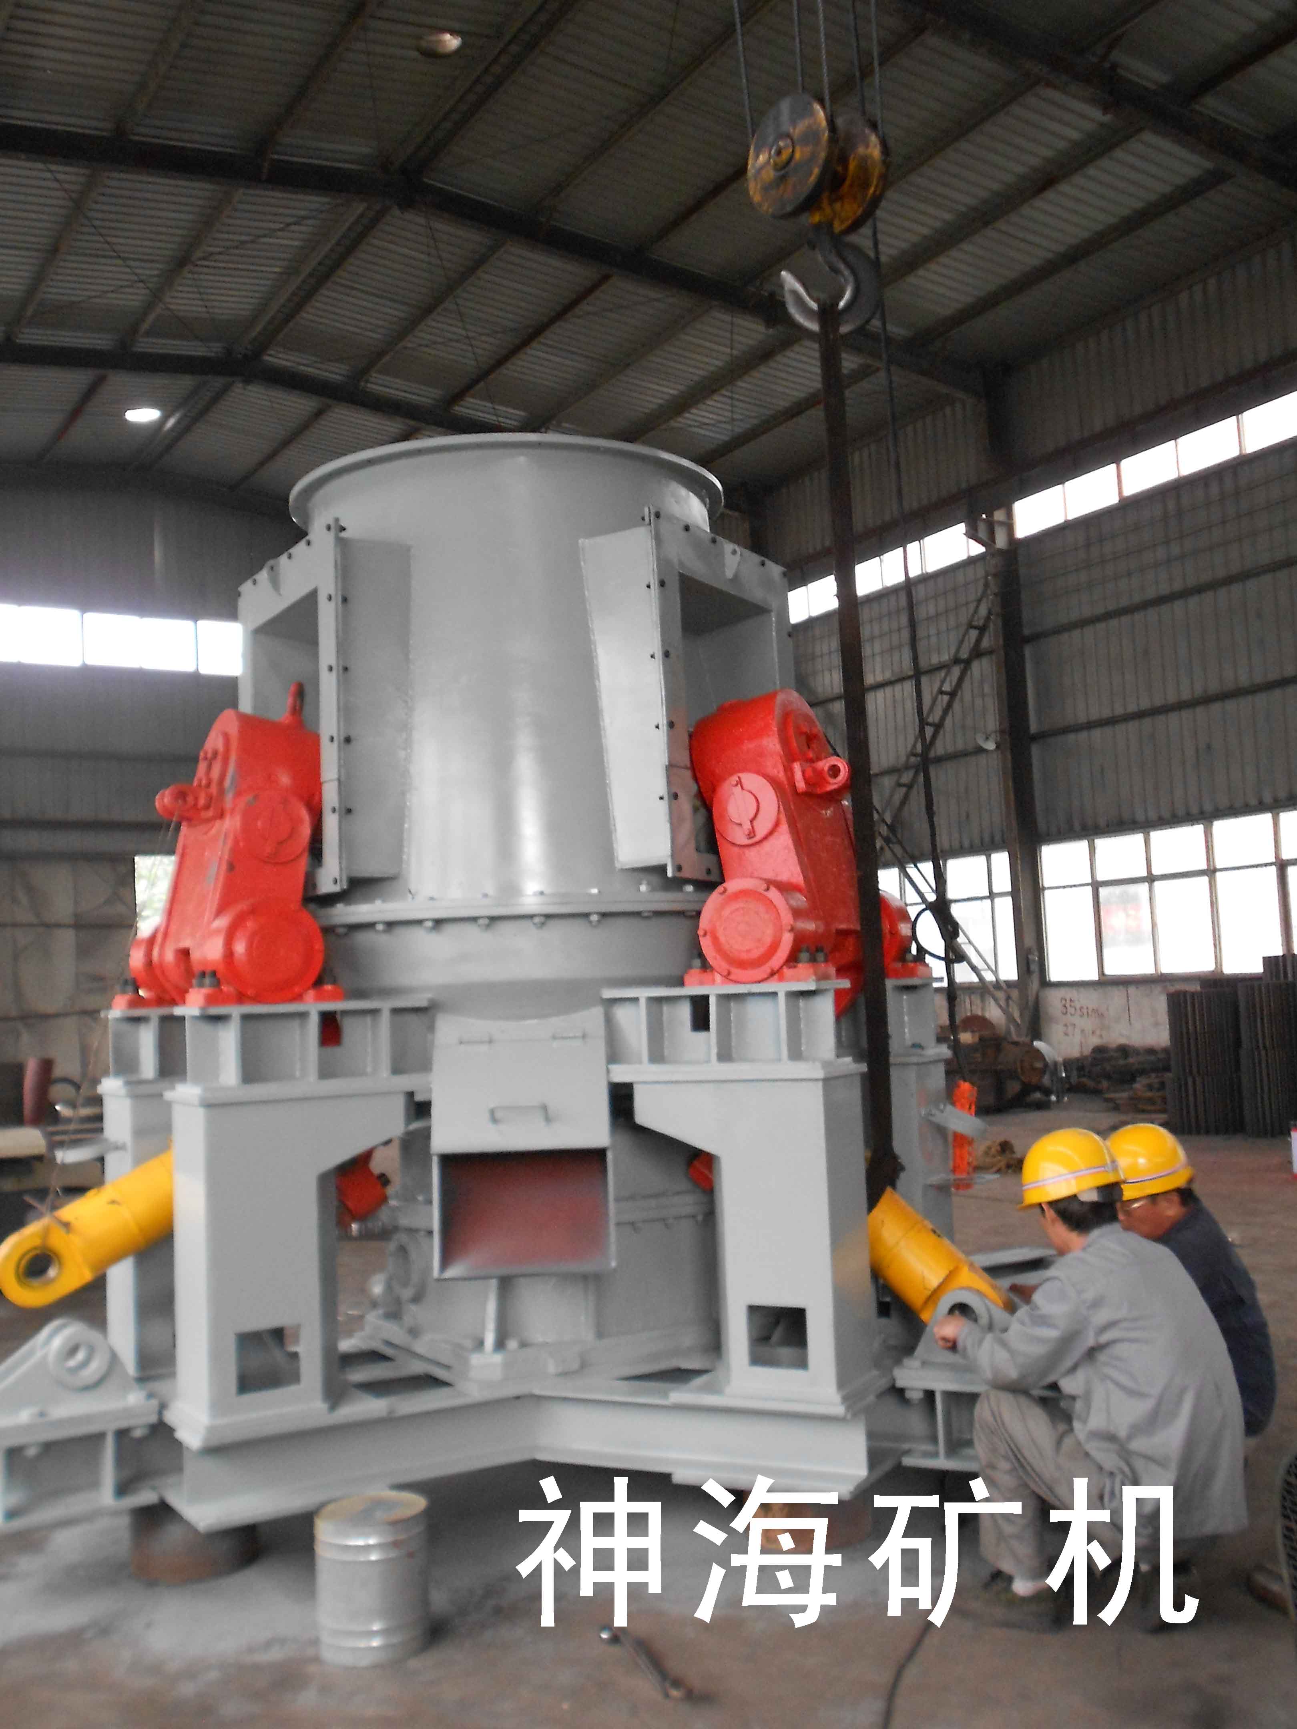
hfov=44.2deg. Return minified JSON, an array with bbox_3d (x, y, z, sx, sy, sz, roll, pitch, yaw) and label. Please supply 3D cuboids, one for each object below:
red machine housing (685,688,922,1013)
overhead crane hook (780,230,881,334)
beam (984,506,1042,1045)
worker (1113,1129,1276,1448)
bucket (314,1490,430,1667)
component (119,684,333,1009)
[{"bbox_3d":[0.456,-0.006,5.104,0.620,0.980,0.980,-5,-6,27],"label":"red machine housing"},{"bbox_3d":[0.603,-1.928,5.287,0.320,0.345,0.100,-1,-5,-12],"label":"overhead crane hook"},{"bbox_3d":[5.181,-0.734,22.159,0.400,8.191,0.300,0,-6,-30],"label":"beam"},{"bbox_3d":[1.503,1.364,4.715,0.740,1.170,0.520,-2,-5,-6],"label":"worker"},{"bbox_3d":[-0.707,1.827,4.102,0.283,0.334,0.283,-3,-5,0],"label":"bucket"},{"bbox_3d":[-1.305,0.024,5.065,0.610,1.030,0.980,1,-6,-31],"label":"component"}]

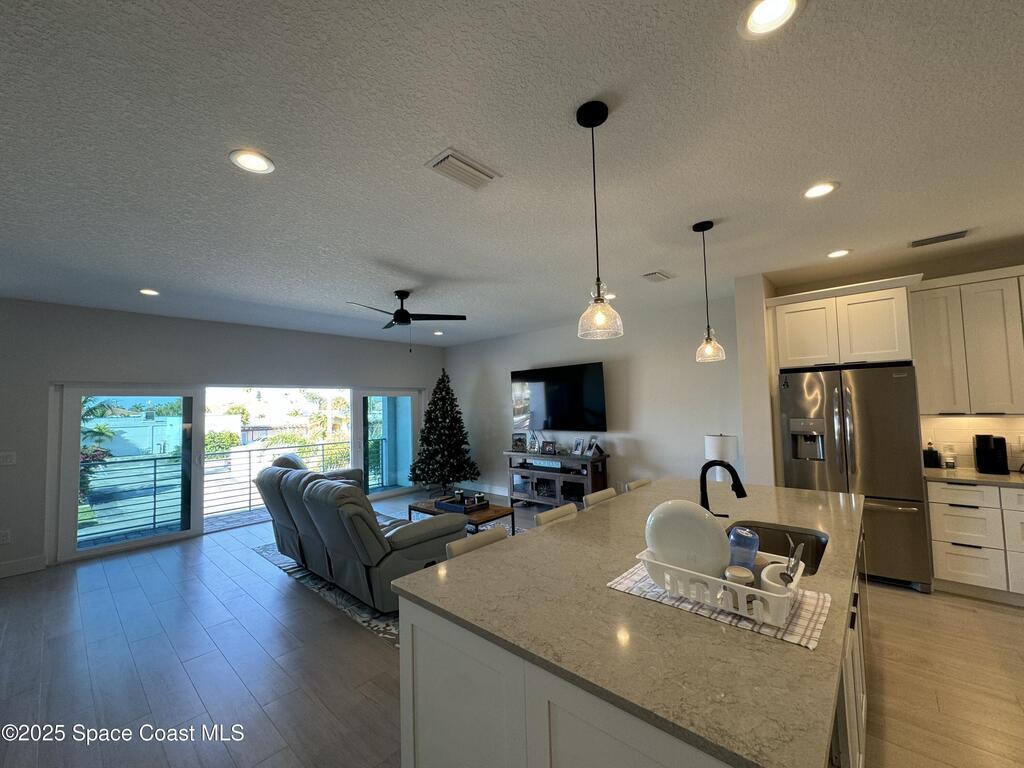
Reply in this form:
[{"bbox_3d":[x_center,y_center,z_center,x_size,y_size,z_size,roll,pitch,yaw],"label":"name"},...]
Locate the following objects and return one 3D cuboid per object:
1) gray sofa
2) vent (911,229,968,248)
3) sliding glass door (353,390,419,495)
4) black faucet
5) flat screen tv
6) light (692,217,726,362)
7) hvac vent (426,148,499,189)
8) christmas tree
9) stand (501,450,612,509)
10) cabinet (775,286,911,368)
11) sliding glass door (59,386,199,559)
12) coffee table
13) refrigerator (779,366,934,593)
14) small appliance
[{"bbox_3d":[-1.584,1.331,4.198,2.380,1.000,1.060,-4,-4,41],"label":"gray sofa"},{"bbox_3d":[3.553,-1.202,3.457,0.370,0.020,0.210,-4,-4,41],"label":"vent"},{"bbox_3d":[-2.307,1.069,7.604,0.100,1.930,1.340,-4,-4,41],"label":"sliding glass door"},{"bbox_3d":[0.981,0.533,1.930,0.205,0.343,0.090,-4,-4,41],"label":"black faucet"},{"bbox_3d":[0.650,0.224,6.231,1.690,0.940,0.060,-4,-4,41],"label":"flat screen tv"},{"bbox_3d":[1.438,-0.667,3.053,0.205,0.980,0.205,-4,-4,41],"label":"light"},{"bbox_3d":[-0.250,-1.144,2.231,0.210,0.020,0.370,-4,-4,41],"label":"hvac vent"},{"bbox_3d":[-1.183,0.837,7.156,1.180,2.190,1.180,-2,-3,0],"label":"christmas tree"},{"bbox_3d":[0.603,1.421,5.948,1.550,0.810,0.440,-4,-4,41],"label":"stand"},{"bbox_3d":[3.071,-0.466,3.872,0.900,0.610,0.610,-4,-4,41],"label":"cabinet"},{"bbox_3d":[-4.578,1.008,5.021,0.100,1.930,1.270,-4,-4,41],"label":"sliding glass door"},{"bbox_3d":[-0.544,1.559,4.449,1.120,0.450,0.570,-4,-4,41],"label":"coffee table"},{"bbox_3d":[3.064,0.767,3.747,0.907,1.770,0.720,-4,-4,41],"label":"refrigerator"},{"bbox_3d":[3.785,0.548,3.288,0.170,0.296,0.260,-4,-4,41],"label":"small appliance"}]

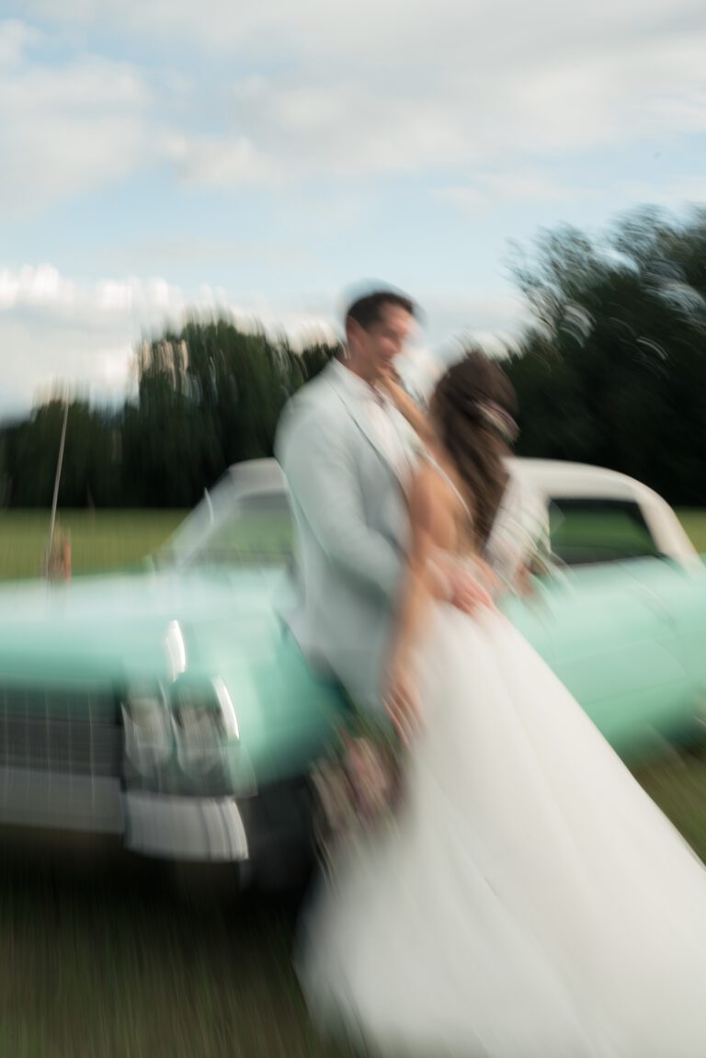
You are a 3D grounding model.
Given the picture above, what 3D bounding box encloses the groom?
[{"bbox_3d":[0.080,0.225,3.730,0.600,1.770,0.570,1,1,38],"label":"groom"}]

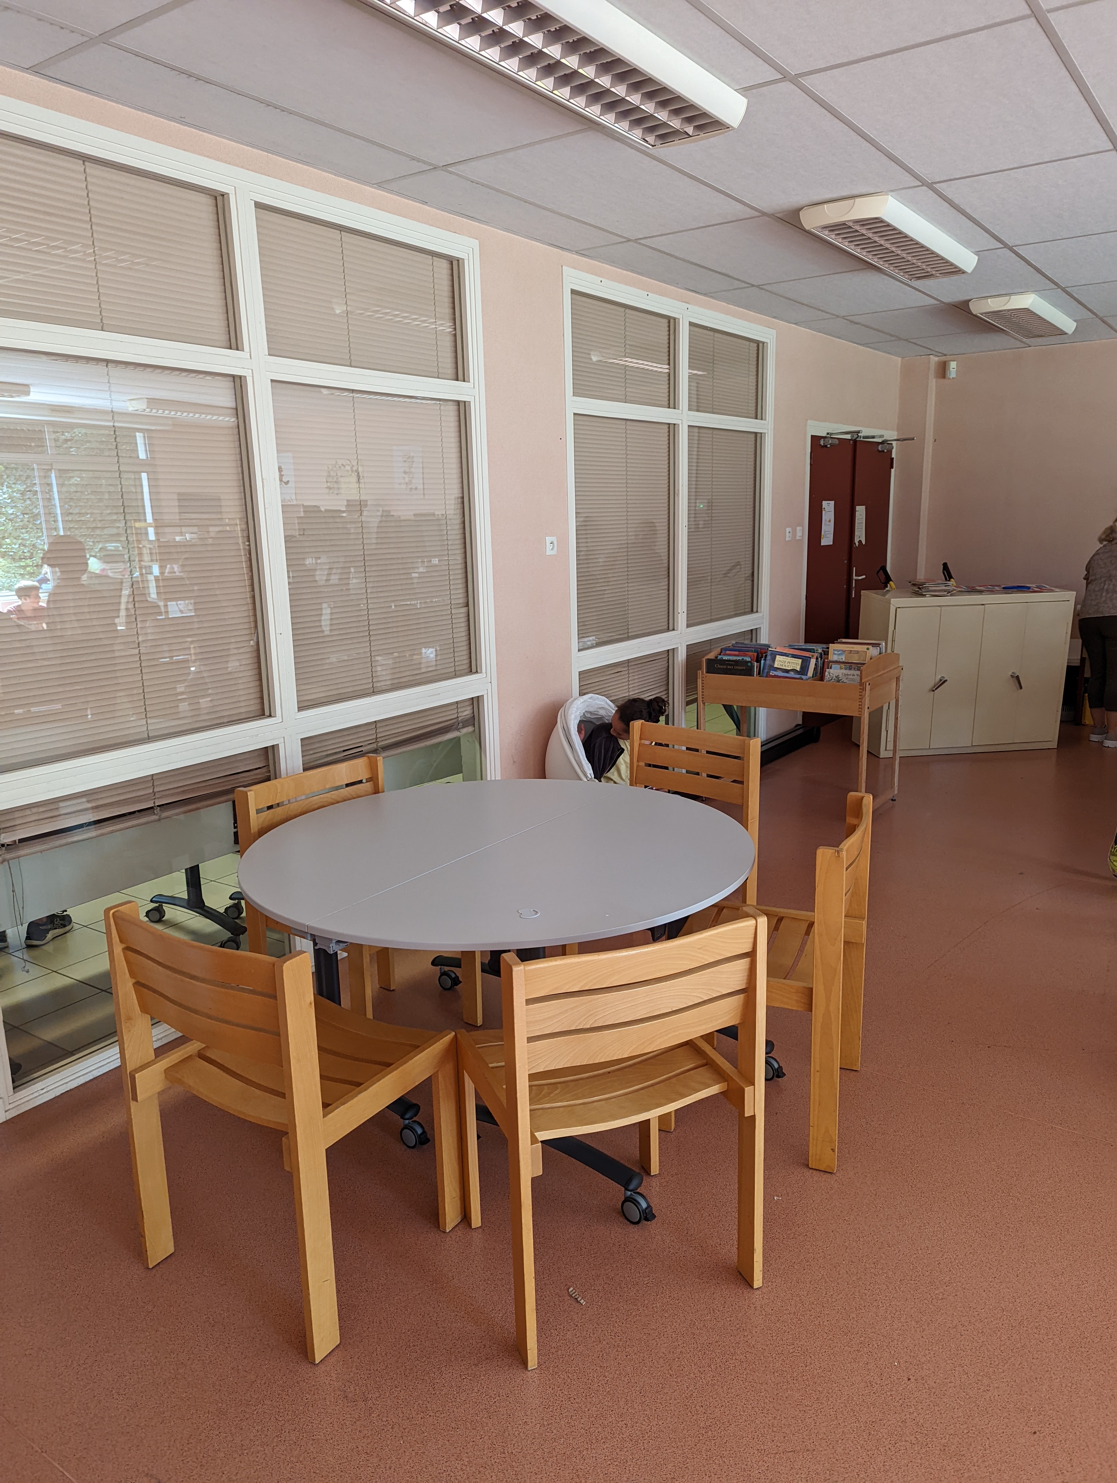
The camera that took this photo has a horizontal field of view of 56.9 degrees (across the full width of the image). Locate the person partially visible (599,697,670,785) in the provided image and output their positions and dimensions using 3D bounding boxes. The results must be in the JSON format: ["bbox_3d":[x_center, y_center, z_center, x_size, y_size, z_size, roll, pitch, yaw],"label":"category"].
[{"bbox_3d":[0.354,0.210,4.596,0.450,0.750,0.360,-3,13,-5],"label":"person partially visible"}]

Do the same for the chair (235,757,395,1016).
[{"bbox_3d":[-0.582,0.517,3.132,0.485,0.822,0.516,8,16,37],"label":"chair"}]

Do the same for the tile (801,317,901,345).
[{"bbox_3d":[1.939,-2.696,6.758,0.280,0.020,1.190,8,16,35],"label":"tile"}]

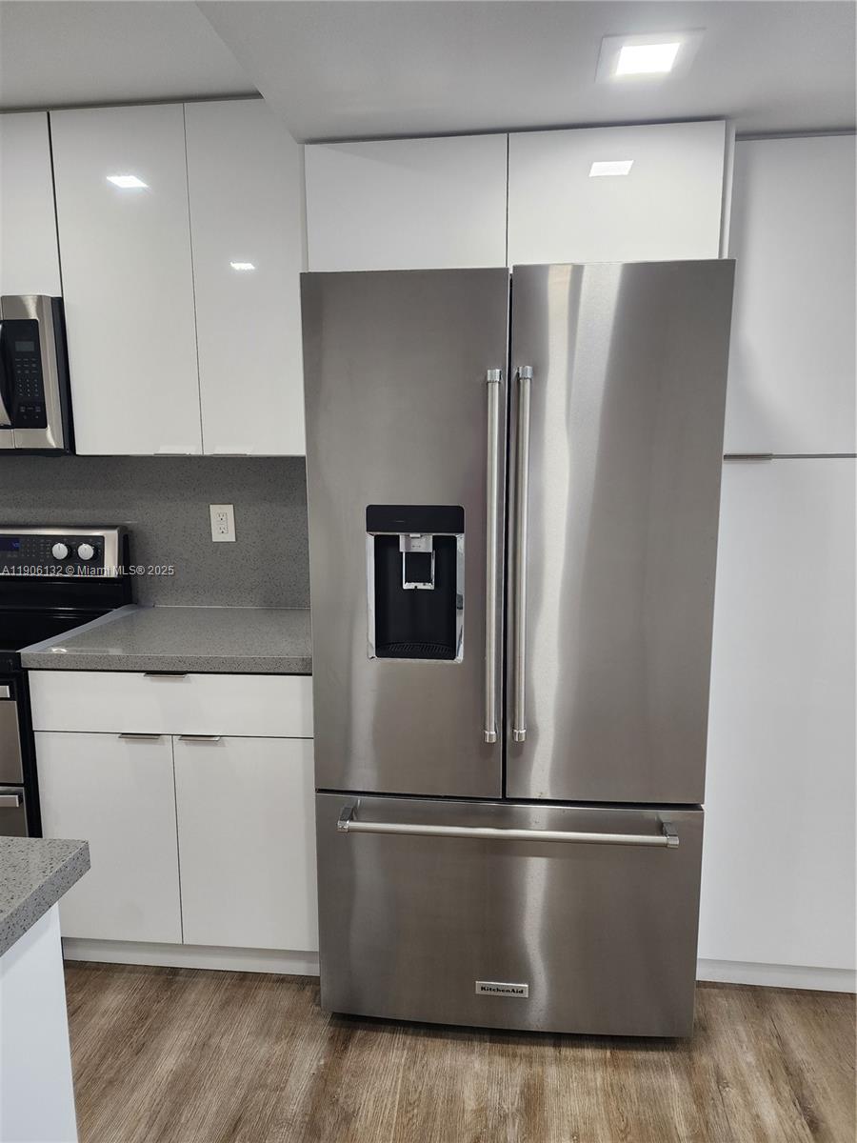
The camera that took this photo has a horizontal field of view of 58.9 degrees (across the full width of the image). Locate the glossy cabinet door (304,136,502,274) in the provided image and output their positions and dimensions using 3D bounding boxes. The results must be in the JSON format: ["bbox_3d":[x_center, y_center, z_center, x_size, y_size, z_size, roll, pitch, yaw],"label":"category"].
[{"bbox_3d":[-0.050,-0.819,1.721,0.454,0.291,0.025,1,9,6],"label":"glossy cabinet door"}]

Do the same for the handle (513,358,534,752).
[{"bbox_3d":[0.200,-0.024,1.636,0.030,0.808,0.065,1,9,6],"label":"handle"}]

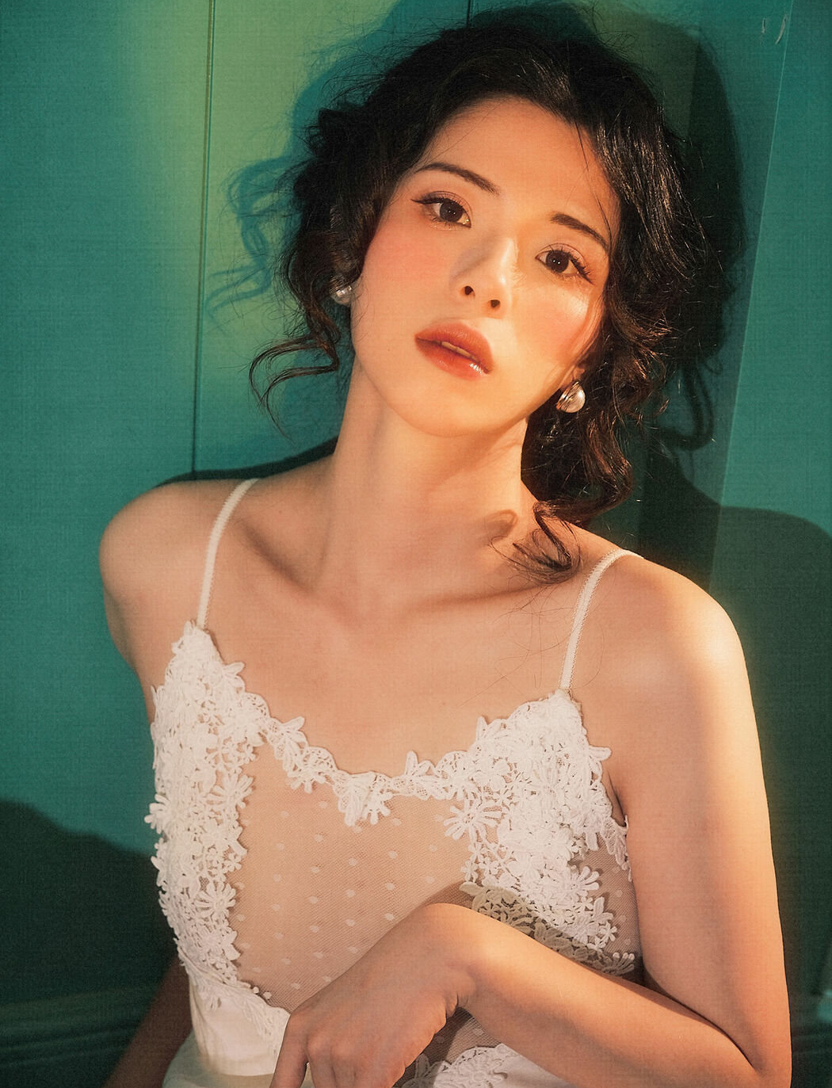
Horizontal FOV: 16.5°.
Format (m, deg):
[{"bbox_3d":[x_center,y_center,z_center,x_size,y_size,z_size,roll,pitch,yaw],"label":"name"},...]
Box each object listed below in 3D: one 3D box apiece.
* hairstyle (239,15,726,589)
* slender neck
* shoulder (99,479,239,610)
[{"bbox_3d":[0.042,-0.143,1.580,0.245,0.280,0.210,16,2,0],"label":"hairstyle"},{"bbox_3d":[0.006,-0.028,1.585,0.125,0.125,0.115,7,15,6],"label":"slender neck"},{"bbox_3d":[-0.140,0.001,1.635,0.085,0.080,0.095,9,17,13],"label":"shoulder"}]

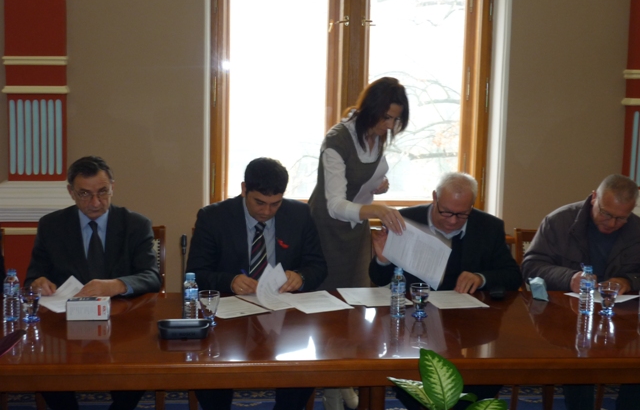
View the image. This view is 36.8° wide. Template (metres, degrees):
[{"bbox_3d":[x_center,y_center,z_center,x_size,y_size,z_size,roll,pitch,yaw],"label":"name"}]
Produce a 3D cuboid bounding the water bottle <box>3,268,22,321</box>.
[{"bbox_3d":[-1.127,0.328,3.512,0.059,0.192,0.059,-1,8,-18],"label":"water bottle"}]

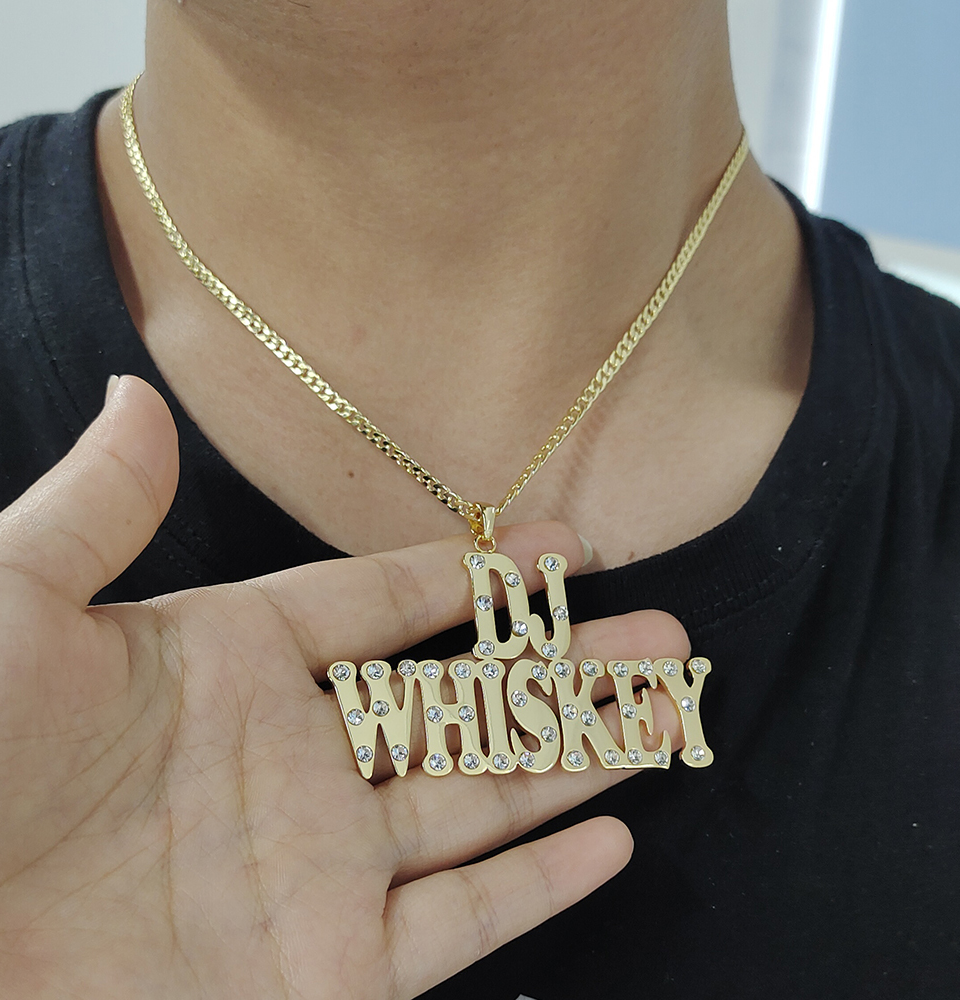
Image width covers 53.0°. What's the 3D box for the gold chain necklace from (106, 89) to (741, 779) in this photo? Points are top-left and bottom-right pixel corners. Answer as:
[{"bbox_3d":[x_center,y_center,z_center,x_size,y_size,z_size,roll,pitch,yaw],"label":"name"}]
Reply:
[{"bbox_3d":[-0.015,-0.033,0.247,0.154,0.158,0.137,4,9,-7],"label":"gold chain necklace"}]

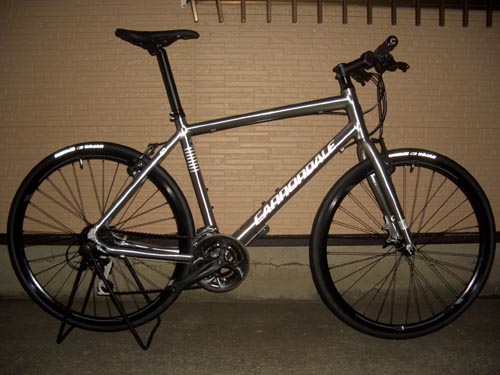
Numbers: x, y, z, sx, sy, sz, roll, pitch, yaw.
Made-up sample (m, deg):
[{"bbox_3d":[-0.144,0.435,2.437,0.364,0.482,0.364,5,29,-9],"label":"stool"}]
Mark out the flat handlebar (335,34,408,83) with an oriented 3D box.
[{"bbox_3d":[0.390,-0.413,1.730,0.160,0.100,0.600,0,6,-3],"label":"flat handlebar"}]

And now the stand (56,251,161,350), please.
[{"bbox_3d":[-0.510,0.373,1.844,0.315,0.345,0.280,0,6,0],"label":"stand"}]

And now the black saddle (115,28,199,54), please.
[{"bbox_3d":[-0.312,-0.499,1.722,0.280,0.080,0.150,0,6,0],"label":"black saddle"}]

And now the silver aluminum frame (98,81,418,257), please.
[{"bbox_3d":[0.003,-0.048,1.766,1.080,0.605,0.145,1,5,0],"label":"silver aluminum frame"}]

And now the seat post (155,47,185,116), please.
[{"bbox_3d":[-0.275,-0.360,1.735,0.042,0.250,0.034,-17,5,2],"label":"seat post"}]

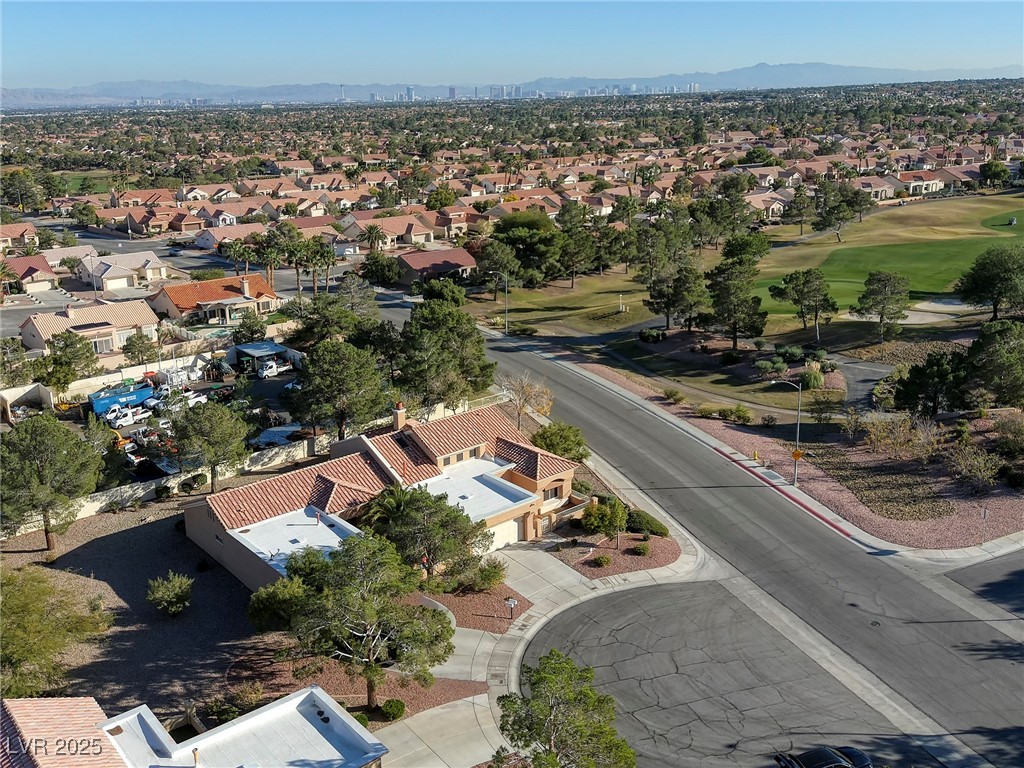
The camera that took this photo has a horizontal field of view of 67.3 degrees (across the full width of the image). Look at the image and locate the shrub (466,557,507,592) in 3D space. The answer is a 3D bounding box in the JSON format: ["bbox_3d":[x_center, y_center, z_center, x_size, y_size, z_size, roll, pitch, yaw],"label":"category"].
[{"bbox_3d":[-1.640,12.270,49.600,2.500,1.950,2.400,0,20,0],"label":"shrub"}]

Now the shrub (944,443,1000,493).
[{"bbox_3d":[45.517,8.155,75.352,4.800,3.800,4.500,0,21,0],"label":"shrub"}]

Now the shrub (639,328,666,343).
[{"bbox_3d":[18.310,-6.330,100.200,3.500,1.600,3.000,0,20,0],"label":"shrub"}]

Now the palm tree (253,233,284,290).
[{"bbox_3d":[-39.800,-19.600,125.000,4.300,8.900,4.300,0,20,0],"label":"palm tree"}]

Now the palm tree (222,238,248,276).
[{"bbox_3d":[-46.300,-20.200,128.200,4.000,8.200,4.000,0,20,0],"label":"palm tree"}]

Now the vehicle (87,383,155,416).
[{"bbox_3d":[-47.510,1.906,94.004,6.700,2.400,2.300,-16,26,-37],"label":"vehicle"}]

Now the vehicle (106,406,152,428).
[{"bbox_3d":[-37.100,3.000,74.700,3.600,1.800,1.550,-16,25,-37],"label":"vehicle"}]

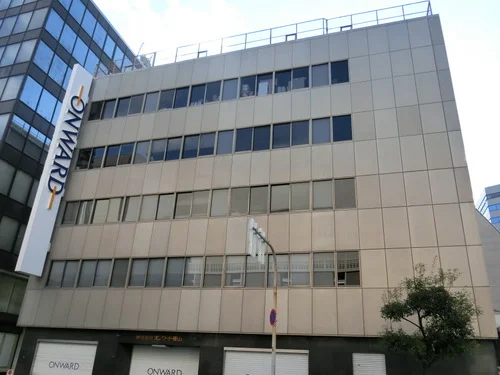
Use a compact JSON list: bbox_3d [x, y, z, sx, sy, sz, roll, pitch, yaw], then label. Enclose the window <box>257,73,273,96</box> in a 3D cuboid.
[{"bbox_3d":[0.806,-5.625,22.884,0.879,1.417,0.100,-5,-25,18],"label":"window"}]

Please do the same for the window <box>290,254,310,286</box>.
[{"bbox_3d":[2.382,3.898,19.670,1.012,1.573,0.100,-5,-24,17],"label":"window"}]

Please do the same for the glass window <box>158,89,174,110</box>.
[{"bbox_3d":[-4.940,-5.128,24.722,0.952,1.411,0.090,-5,-25,18],"label":"glass window"}]

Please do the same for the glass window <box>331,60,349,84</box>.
[{"bbox_3d":[4.708,-6.065,21.946,0.894,1.432,0.100,-5,-26,18],"label":"glass window"}]

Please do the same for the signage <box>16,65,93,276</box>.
[{"bbox_3d":[-11.005,-1.500,24.154,0.320,13.046,1.398,-5,-25,18],"label":"signage"}]

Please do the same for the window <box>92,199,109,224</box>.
[{"bbox_3d":[-8.785,1.443,24.699,1.012,1.573,0.100,-5,-24,17],"label":"window"}]

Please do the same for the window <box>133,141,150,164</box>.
[{"bbox_3d":[-6.564,-2.138,25.517,1.012,1.573,0.100,-5,-24,17],"label":"window"}]

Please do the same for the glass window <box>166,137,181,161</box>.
[{"bbox_3d":[-4.240,-2.105,23.420,0.927,1.442,0.100,-5,-25,18],"label":"glass window"}]

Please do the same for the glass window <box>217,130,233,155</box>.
[{"bbox_3d":[-1.303,-2.353,22.099,0.879,1.431,0.100,-5,-25,18],"label":"glass window"}]

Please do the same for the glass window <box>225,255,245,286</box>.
[{"bbox_3d":[-0.678,3.801,18.976,0.879,1.442,0.100,-5,-25,18],"label":"glass window"}]

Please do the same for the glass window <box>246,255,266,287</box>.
[{"bbox_3d":[0.302,3.850,19.432,0.950,1.470,0.100,-5,-25,18],"label":"glass window"}]

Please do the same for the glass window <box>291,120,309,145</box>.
[{"bbox_3d":[2.723,-2.898,22.587,1.012,1.573,0.100,-5,-24,17],"label":"glass window"}]

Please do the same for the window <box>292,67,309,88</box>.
[{"bbox_3d":[2.743,-5.917,22.582,0.898,1.416,0.100,-5,-26,18],"label":"window"}]

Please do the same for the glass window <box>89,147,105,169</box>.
[{"bbox_3d":[-9.378,-1.833,25.592,0.950,1.470,0.100,-5,-25,18],"label":"glass window"}]

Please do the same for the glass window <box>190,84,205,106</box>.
[{"bbox_3d":[-3.008,-5.302,24.117,0.901,1.411,0.090,-5,-25,18],"label":"glass window"}]

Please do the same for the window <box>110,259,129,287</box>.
[{"bbox_3d":[-6.531,4.276,21.030,0.896,1.442,0.100,-5,-26,18],"label":"window"}]

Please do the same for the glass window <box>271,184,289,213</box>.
[{"bbox_3d":[1.427,0.504,19.978,0.892,1.428,0.100,-5,-26,18],"label":"glass window"}]

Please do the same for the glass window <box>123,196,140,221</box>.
[{"bbox_3d":[-6.250,1.155,22.222,0.879,1.407,0.100,-5,-25,18],"label":"glass window"}]

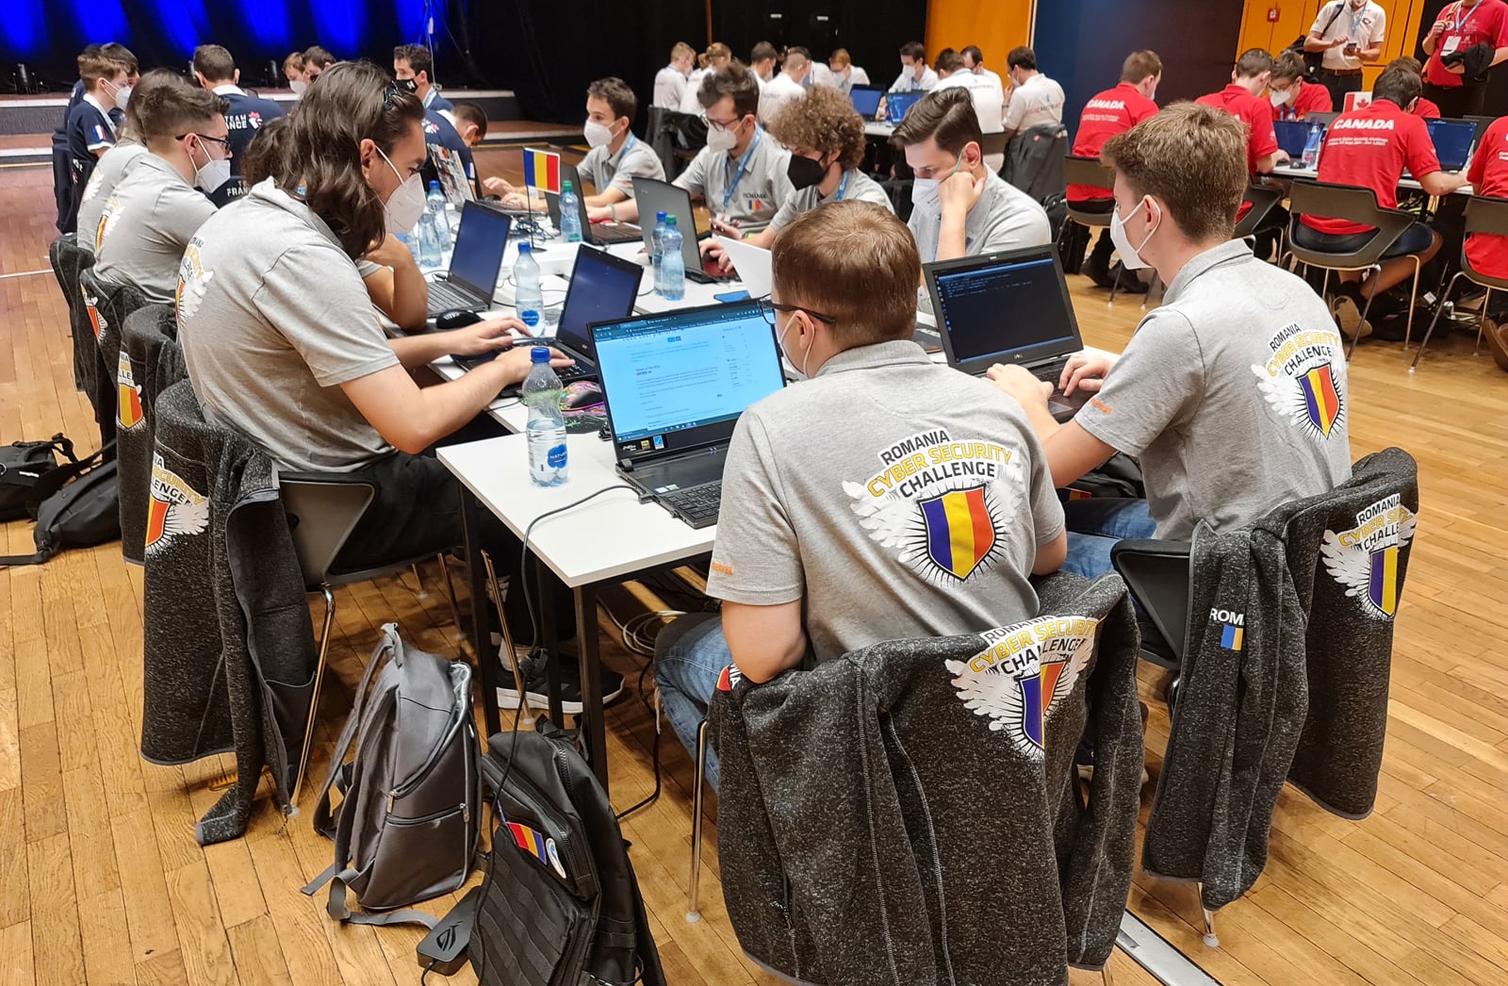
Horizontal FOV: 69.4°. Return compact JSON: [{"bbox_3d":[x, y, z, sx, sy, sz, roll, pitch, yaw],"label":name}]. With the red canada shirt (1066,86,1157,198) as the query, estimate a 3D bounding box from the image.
[{"bbox_3d":[2.006,-1.870,5.871,0.420,0.630,0.500,-18,29,-34],"label":"red canada shirt"}]

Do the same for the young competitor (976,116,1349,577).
[{"bbox_3d":[0.743,-0.029,2.046,0.520,1.320,0.760,-17,28,-33],"label":"young competitor"}]

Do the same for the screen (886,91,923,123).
[{"bbox_3d":[1.353,-3.153,9.000,0.365,0.235,0.320,-12,25,-27],"label":"screen"}]

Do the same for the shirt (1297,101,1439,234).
[{"bbox_3d":[2.821,-1.475,4.945,0.460,0.600,0.530,-20,30,-37],"label":"shirt"}]

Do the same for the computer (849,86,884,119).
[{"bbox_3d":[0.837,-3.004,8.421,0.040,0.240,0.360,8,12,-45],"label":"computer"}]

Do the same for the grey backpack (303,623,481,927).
[{"bbox_3d":[-0.644,0.480,2.016,0.250,0.450,0.290,5,20,-24],"label":"grey backpack"}]

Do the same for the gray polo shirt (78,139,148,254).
[{"bbox_3d":[-2.006,-0.882,3.679,0.440,0.620,0.490,-14,26,-29],"label":"gray polo shirt"}]

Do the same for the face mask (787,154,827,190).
[{"bbox_3d":[0.149,-0.874,2.970,0.090,0.110,0.130,-33,35,-19],"label":"face mask"}]

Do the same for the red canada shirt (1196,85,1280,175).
[{"bbox_3d":[2.417,-1.726,5.500,0.420,0.620,0.500,-17,28,-33],"label":"red canada shirt"}]

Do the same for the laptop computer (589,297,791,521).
[{"bbox_3d":[-0.027,-0.148,1.778,0.358,0.235,0.348,-14,26,-29],"label":"laptop computer"}]

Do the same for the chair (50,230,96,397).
[{"bbox_3d":[-2.033,-0.498,3.844,0.540,0.770,0.520,-15,27,-29],"label":"chair"}]

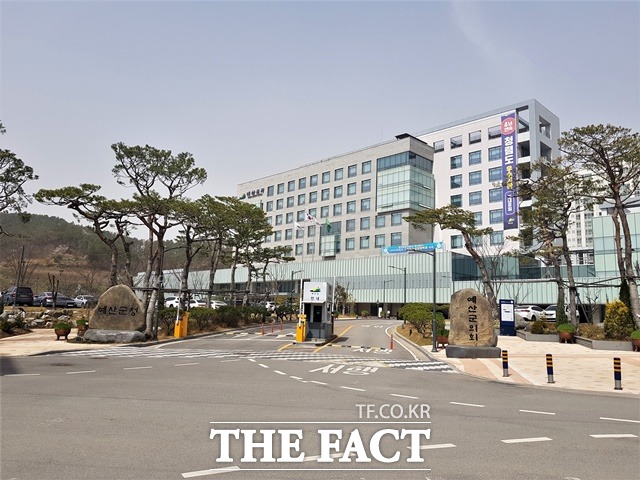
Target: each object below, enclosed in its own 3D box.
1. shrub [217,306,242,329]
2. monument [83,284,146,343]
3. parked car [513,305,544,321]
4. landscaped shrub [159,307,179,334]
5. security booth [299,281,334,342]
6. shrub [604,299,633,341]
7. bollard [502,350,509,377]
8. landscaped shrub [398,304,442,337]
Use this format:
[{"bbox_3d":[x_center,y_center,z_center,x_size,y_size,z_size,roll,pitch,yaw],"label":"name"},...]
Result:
[{"bbox_3d":[-6.401,5.460,34.000,1.750,1.500,1.650,4,-10,-10],"label":"shrub"},{"bbox_3d":[-10.763,3.864,25.200,2.800,2.900,1.250,2,-8,-5],"label":"monument"},{"bbox_3d":[20.077,7.033,46.000,4.750,1.460,1.840,11,-13,-42],"label":"parked car"},{"bbox_3d":[-9.392,5.065,29.800,1.200,1.600,1.200,2,-8,0],"label":"landscaped shrub"},{"bbox_3d":[-0.085,4.078,27.300,1.350,3.100,1.950,1,-10,10],"label":"security booth"},{"bbox_3d":[13.146,3.555,21.100,1.250,1.700,1.250,-1,-10,18],"label":"shrub"},{"bbox_3d":[5.471,3.663,14.200,0.150,0.770,0.150,2,-8,0],"label":"bollard"},{"bbox_3d":[5.547,4.460,26.800,2.350,1.850,2.100,0,-10,12],"label":"landscaped shrub"}]

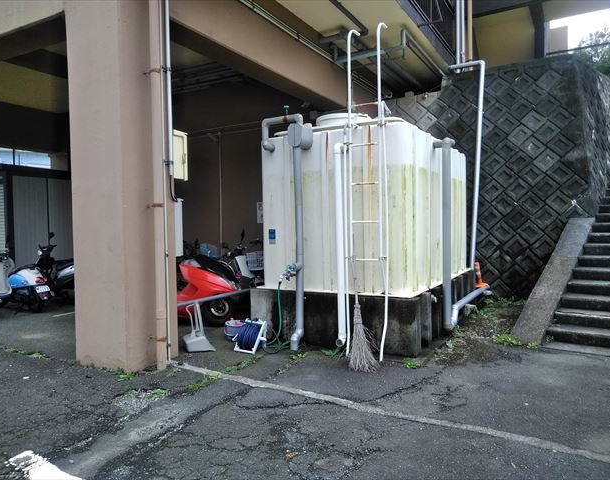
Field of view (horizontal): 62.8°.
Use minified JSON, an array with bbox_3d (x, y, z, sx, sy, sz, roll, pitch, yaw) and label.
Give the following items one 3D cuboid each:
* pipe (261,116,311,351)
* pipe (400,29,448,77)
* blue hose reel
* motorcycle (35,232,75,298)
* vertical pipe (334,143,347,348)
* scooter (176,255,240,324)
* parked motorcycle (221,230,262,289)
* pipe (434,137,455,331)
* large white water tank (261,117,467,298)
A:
[{"bbox_3d":[-0.208,-0.091,5.783,0.640,2.660,0.360,1,3,28],"label":"pipe"},{"bbox_3d":[1.922,-2.764,7.793,0.090,0.260,2.500,1,3,28],"label":"pipe"},{"bbox_3d":[-0.600,1.066,5.760,0.360,0.360,0.340,1,3,28],"label":"blue hose reel"},{"bbox_3d":[-4.150,0.561,8.700,2.000,1.200,0.750,0,3,18],"label":"motorcycle"},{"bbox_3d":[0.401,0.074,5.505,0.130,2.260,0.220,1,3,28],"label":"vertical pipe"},{"bbox_3d":[-2.000,0.644,7.100,2.200,1.130,0.800,0,2,10],"label":"scooter"},{"bbox_3d":[-1.420,0.558,8.050,1.850,1.200,0.700,0,3,18],"label":"parked motorcycle"},{"bbox_3d":[1.680,-0.050,5.980,0.240,2.320,0.130,1,3,28],"label":"pipe"},{"bbox_3d":[1.063,-0.471,7.120,2.000,2.020,3.220,1,3,28],"label":"large white water tank"}]

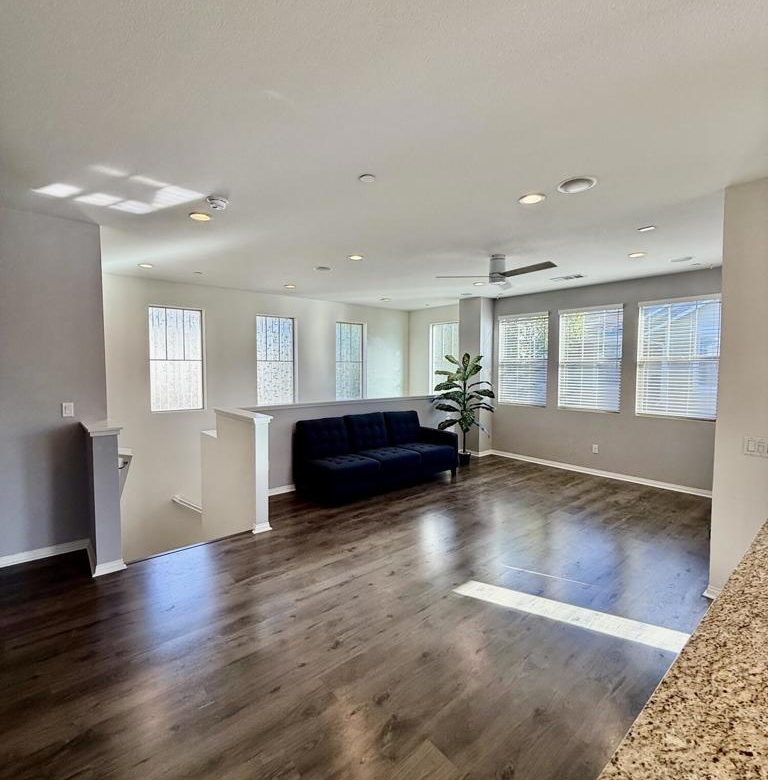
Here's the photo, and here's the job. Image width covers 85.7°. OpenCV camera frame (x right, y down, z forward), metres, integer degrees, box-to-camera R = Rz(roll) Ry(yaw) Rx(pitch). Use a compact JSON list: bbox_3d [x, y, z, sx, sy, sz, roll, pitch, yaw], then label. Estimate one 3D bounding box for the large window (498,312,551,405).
[{"bbox_3d":[2.289,-0.502,6.927,0.070,1.515,0.934,-2,4,-39],"label":"large window"}]

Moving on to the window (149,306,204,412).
[{"bbox_3d":[-2.970,-0.427,5.975,0.723,1.483,0.100,-2,4,-39],"label":"window"}]

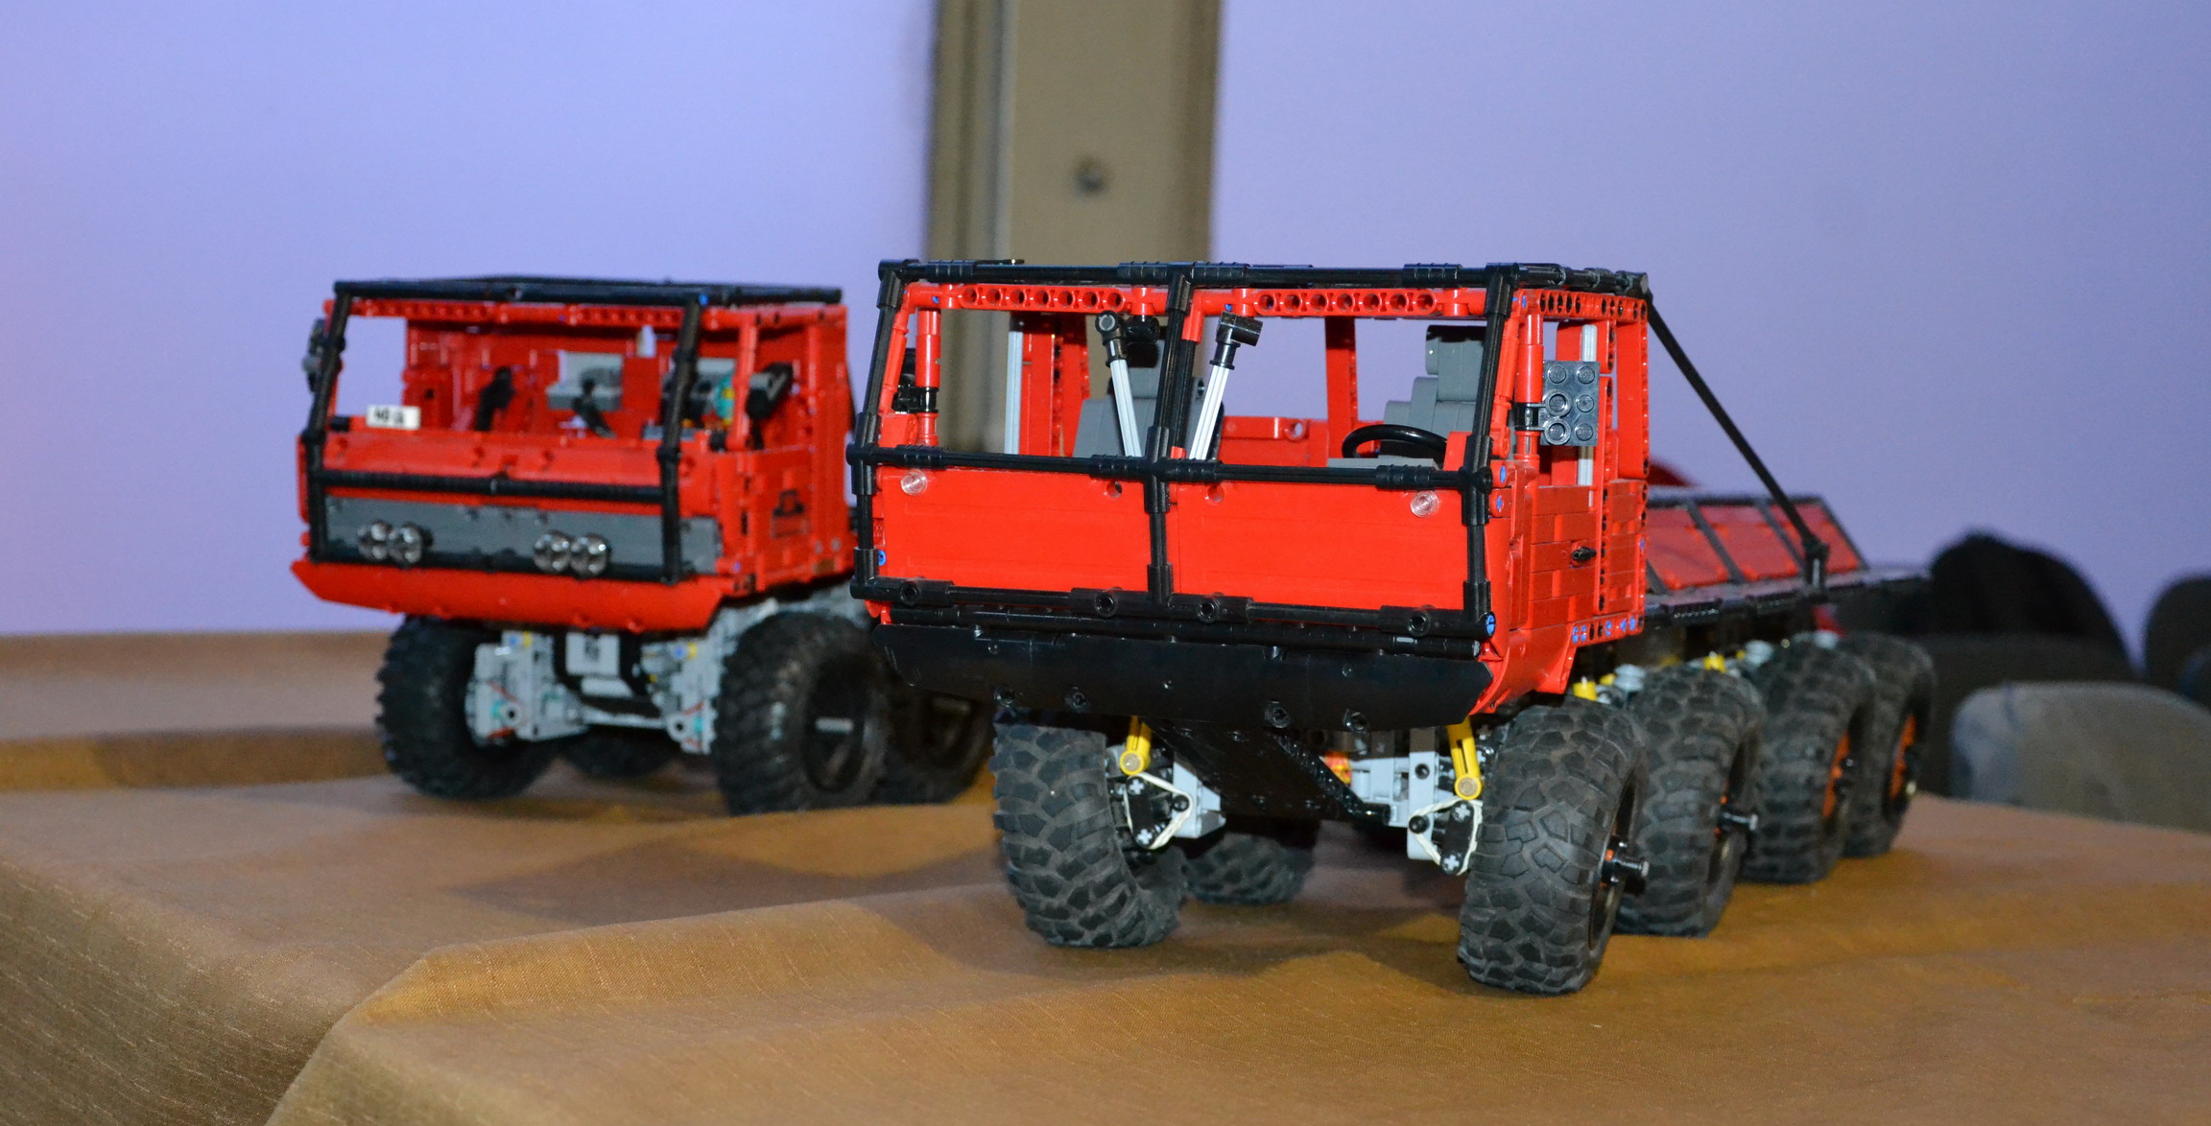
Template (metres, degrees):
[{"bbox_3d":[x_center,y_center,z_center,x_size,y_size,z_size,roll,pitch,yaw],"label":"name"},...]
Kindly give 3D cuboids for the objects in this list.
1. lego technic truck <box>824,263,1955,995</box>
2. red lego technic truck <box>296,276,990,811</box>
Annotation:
[{"bbox_3d":[0.136,0.011,1.133,0.215,0.222,0.550,3,4,27],"label":"lego technic truck"},{"bbox_3d":[-0.151,-0.012,1.537,0.212,0.226,0.540,3,3,20],"label":"red lego technic truck"}]

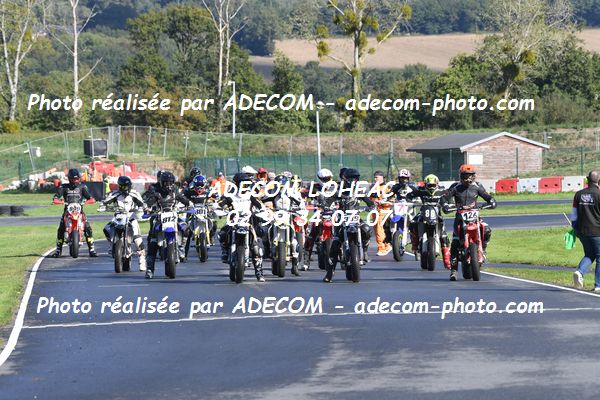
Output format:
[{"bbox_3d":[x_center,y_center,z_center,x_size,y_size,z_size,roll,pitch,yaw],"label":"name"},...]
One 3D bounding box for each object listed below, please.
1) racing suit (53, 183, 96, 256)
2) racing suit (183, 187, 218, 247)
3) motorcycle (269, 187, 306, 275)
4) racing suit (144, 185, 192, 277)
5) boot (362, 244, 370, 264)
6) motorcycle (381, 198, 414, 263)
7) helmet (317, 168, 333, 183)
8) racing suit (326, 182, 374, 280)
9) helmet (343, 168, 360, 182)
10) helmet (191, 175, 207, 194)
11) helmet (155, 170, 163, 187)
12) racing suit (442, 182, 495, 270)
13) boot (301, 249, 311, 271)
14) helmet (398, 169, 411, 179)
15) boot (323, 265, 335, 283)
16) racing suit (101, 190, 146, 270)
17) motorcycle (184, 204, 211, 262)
[{"bbox_3d":[-4.502,0.389,86.500,0.880,1.480,0.620,0,0,0],"label":"racing suit"},{"bbox_3d":[-1.947,0.411,84.800,0.700,1.320,0.680,0,0,2],"label":"racing suit"},{"bbox_3d":[-0.296,0.648,69.300,0.780,1.150,2.050,0,0,-4],"label":"motorcycle"},{"bbox_3d":[-2.092,0.501,67.900,0.750,1.410,0.750,0,0,-4],"label":"racing suit"},{"bbox_3d":[1.036,0.841,67.500,0.130,0.330,0.290,0,0,-9],"label":"boot"},{"bbox_3d":[2.041,0.589,85.050,0.830,1.200,2.080,0,0,10],"label":"motorcycle"},{"bbox_3d":[0.431,-0.389,73.300,0.260,0.280,0.330,0,0,-8],"label":"helmet"},{"bbox_3d":[0.775,0.491,66.500,0.750,1.500,0.750,0,0,-3],"label":"racing suit"},{"bbox_3d":[0.828,-0.366,68.300,0.260,0.270,0.330,0,0,-9],"label":"helmet"},{"bbox_3d":[-1.939,-0.284,83.600,0.250,0.290,0.330,0,15,-3],"label":"helmet"},{"bbox_3d":[-2.666,-0.417,84.000,0.250,0.280,0.330,0,0,0],"label":"helmet"},{"bbox_3d":[2.617,0.412,67.300,0.810,1.380,0.650,0,0,-5],"label":"racing suit"},{"bbox_3d":[0.100,1.038,74.600,0.140,0.360,0.290,0,0,20],"label":"boot"},{"bbox_3d":[2.049,-0.466,84.800,0.250,0.280,0.330,0,4,-2],"label":"helmet"},{"bbox_3d":[0.431,1.093,65.500,0.140,0.320,0.290,0,0,25],"label":"boot"},{"bbox_3d":[-3.078,0.517,76.000,0.780,1.450,0.650,0,0,5],"label":"racing suit"},{"bbox_3d":[-1.952,0.657,85.000,0.800,1.170,2.050,0,0,-3],"label":"motorcycle"}]

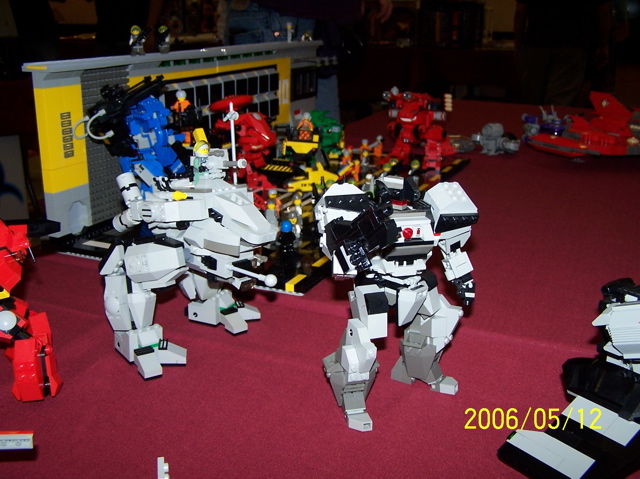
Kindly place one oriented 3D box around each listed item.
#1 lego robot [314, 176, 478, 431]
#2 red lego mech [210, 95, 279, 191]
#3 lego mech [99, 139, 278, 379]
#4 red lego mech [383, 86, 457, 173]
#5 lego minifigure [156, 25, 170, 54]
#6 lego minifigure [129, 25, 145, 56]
[{"bbox_3d":[0.053,0.043,0.534,0.122,0.182,0.092,-4,18,-16],"label":"lego robot"},{"bbox_3d":[-0.112,-0.146,1.109,0.112,0.163,0.118,8,19,20],"label":"red lego mech"},{"bbox_3d":[-0.104,0.007,0.626,0.148,0.190,0.142,9,20,25],"label":"lego mech"},{"bbox_3d":[0.194,-0.226,1.391,0.123,0.156,0.108,8,19,20],"label":"red lego mech"},{"bbox_3d":[-0.231,-0.295,1.033,0.023,0.042,0.015,6,18,16],"label":"lego minifigure"},{"bbox_3d":[-0.255,-0.278,0.977,0.024,0.042,0.015,-2,18,-10],"label":"lego minifigure"}]

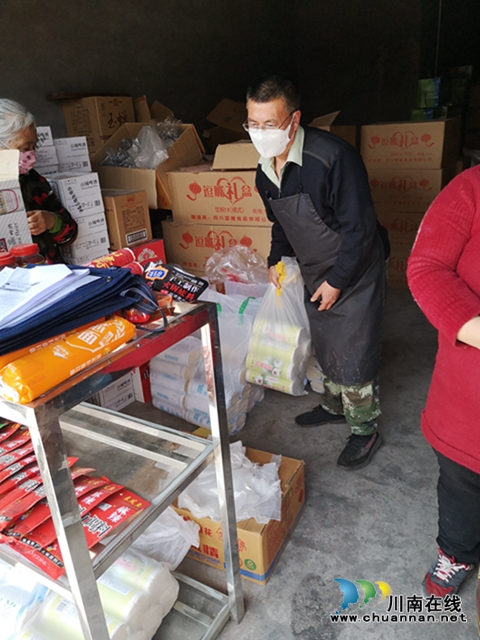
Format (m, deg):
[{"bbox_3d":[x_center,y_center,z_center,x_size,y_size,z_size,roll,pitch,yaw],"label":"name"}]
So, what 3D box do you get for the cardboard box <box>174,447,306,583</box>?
[{"bbox_3d":[0.015,0.671,1.810,0.332,0.213,0.384,7,24,27],"label":"cardboard box"}]

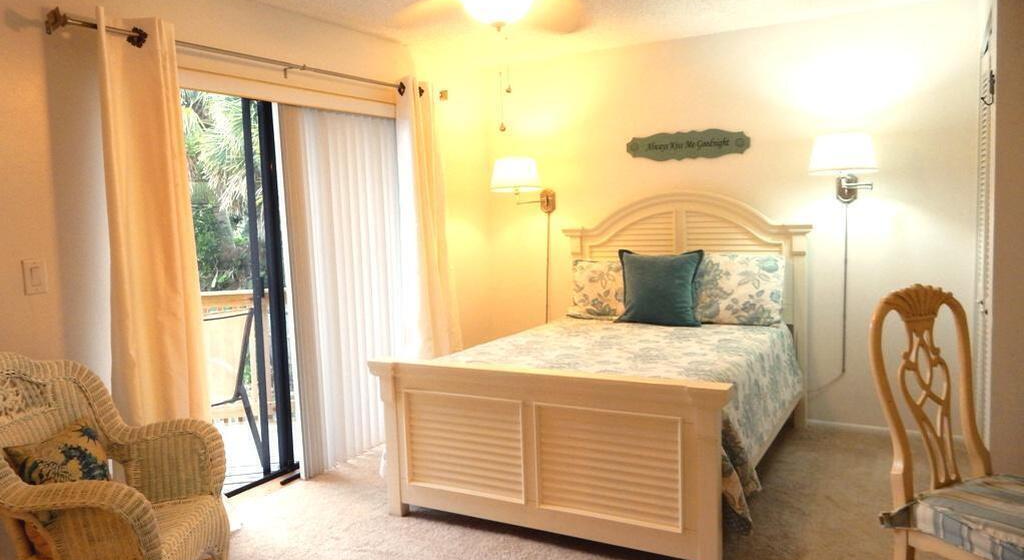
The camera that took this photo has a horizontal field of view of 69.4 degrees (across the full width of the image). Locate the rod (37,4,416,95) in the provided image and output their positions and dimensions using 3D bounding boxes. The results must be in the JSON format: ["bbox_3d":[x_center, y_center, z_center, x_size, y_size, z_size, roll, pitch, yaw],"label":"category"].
[{"bbox_3d":[-1.161,-1.071,3.708,0.120,0.090,2.240,1,6,29],"label":"rod"}]

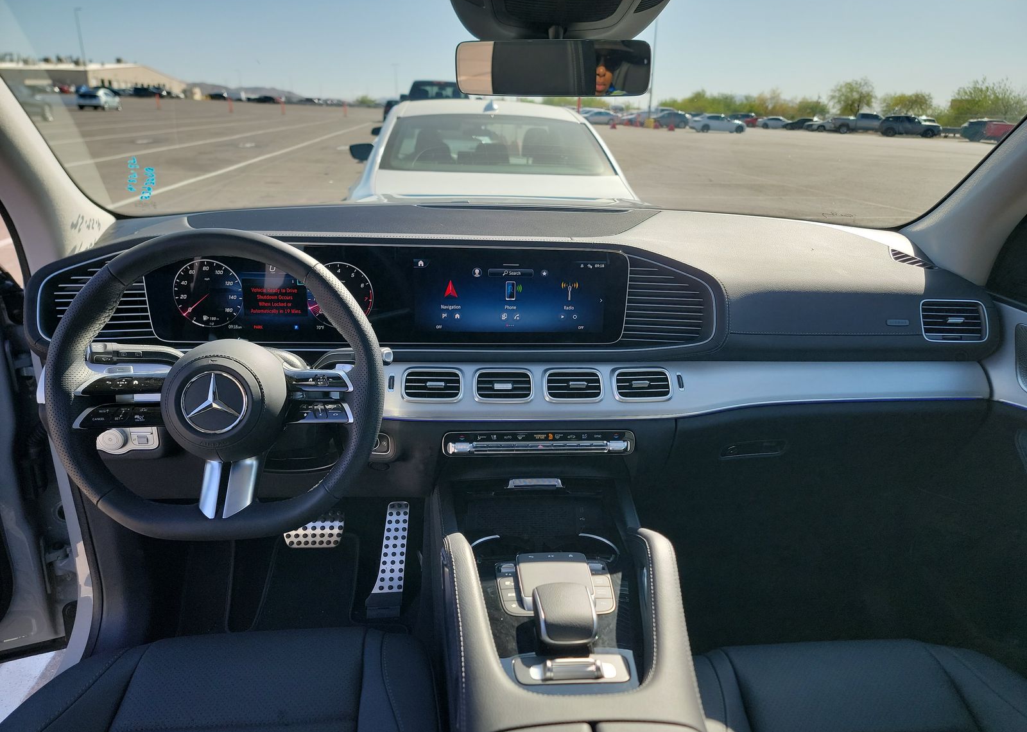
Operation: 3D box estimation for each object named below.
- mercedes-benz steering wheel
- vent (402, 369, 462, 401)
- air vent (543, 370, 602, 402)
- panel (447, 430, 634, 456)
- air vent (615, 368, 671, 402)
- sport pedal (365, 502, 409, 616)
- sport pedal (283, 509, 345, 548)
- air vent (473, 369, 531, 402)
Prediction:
[{"bbox_3d":[-0.342,0.021,0.844,0.375,0.358,0.100,0,0,-6],"label":"mercedes-benz steering wheel"},{"bbox_3d":[-0.121,0.028,1.058,0.084,0.046,0.030,0,8,-6],"label":"vent"},{"bbox_3d":[0.091,0.029,1.082,0.084,0.046,0.030,0,8,-6],"label":"air vent"},{"bbox_3d":[0.037,0.117,1.080,0.286,0.036,0.028,0,5,-6],"label":"panel"},{"bbox_3d":[0.197,0.029,1.093,0.084,0.046,0.030,0,8,-6],"label":"air vent"},{"bbox_3d":[-0.256,0.395,1.461,0.085,0.227,0.035,0,-13,-6],"label":"sport pedal"},{"bbox_3d":[-0.393,0.324,1.411,0.118,0.072,0.025,0,-12,-6],"label":"sport pedal"},{"bbox_3d":[-0.015,0.029,1.070,0.084,0.046,0.030,0,8,-6],"label":"air vent"}]

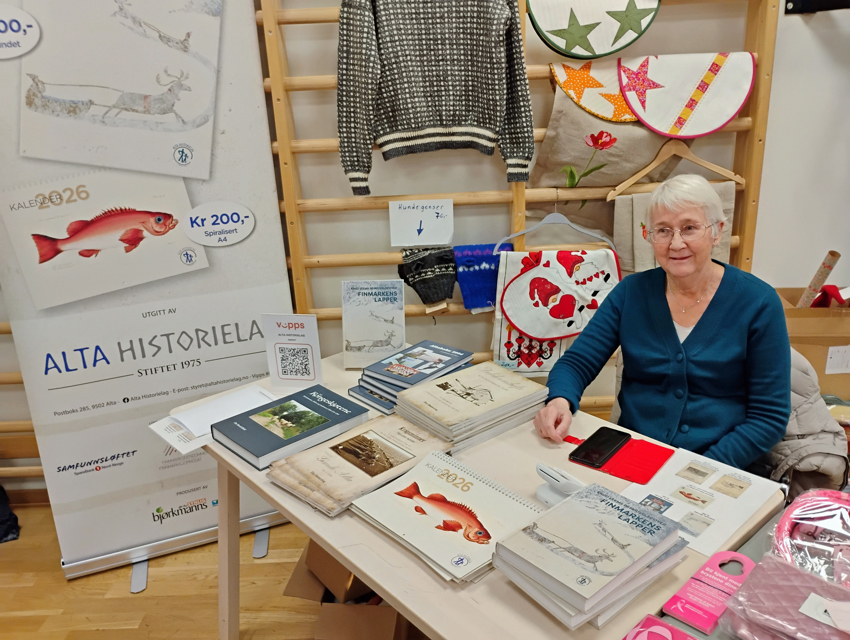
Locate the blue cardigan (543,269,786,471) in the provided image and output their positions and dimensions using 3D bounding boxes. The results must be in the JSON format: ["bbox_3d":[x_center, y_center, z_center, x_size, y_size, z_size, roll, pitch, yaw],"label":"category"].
[{"bbox_3d":[0.562,0.170,1.589,0.500,0.580,0.370,11,24,36],"label":"blue cardigan"}]

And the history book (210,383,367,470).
[{"bbox_3d":[-0.309,0.243,1.610,0.297,0.031,0.212,-19,25,-39],"label":"history book"}]

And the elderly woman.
[{"bbox_3d":[0.490,0.339,1.538,0.510,1.270,0.620,11,24,36],"label":"elderly woman"}]

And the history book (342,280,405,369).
[{"bbox_3d":[-0.140,0.011,1.932,0.172,0.243,0.027,-1,2,5],"label":"history book"}]

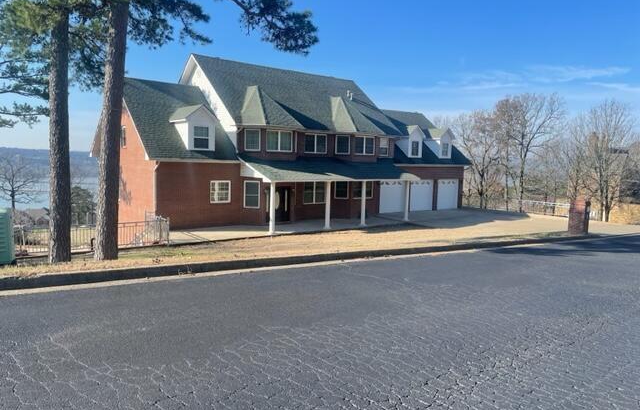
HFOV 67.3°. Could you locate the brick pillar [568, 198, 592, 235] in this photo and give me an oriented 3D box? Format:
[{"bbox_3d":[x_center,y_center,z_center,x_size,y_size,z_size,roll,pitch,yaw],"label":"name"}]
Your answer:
[{"bbox_3d":[8.800,0.390,16.300,0.520,1.300,0.520,-4,8,-44],"label":"brick pillar"}]

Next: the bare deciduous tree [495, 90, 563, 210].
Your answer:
[{"bbox_3d":[18.300,-4.550,42.000,6.100,10.400,5.600,-3,7,-40],"label":"bare deciduous tree"}]

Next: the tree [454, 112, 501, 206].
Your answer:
[{"bbox_3d":[14.840,-4.200,45.000,4.600,9.200,4.400,-3,7,-40],"label":"tree"}]

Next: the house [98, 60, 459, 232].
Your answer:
[{"bbox_3d":[-0.160,-4.570,34.800,27.800,10.300,14.000,-3,7,-40],"label":"house"}]

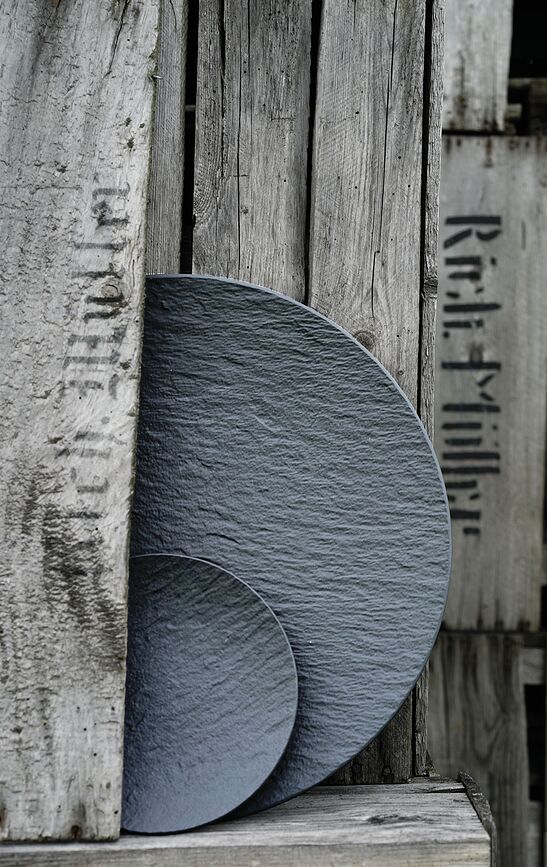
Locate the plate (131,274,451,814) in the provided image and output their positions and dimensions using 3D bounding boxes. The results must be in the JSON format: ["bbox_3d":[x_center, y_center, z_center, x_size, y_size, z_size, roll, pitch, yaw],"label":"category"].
[{"bbox_3d":[-0.053,0.062,0.777,0.320,0.320,0.027,1,-12,-8],"label":"plate"}]

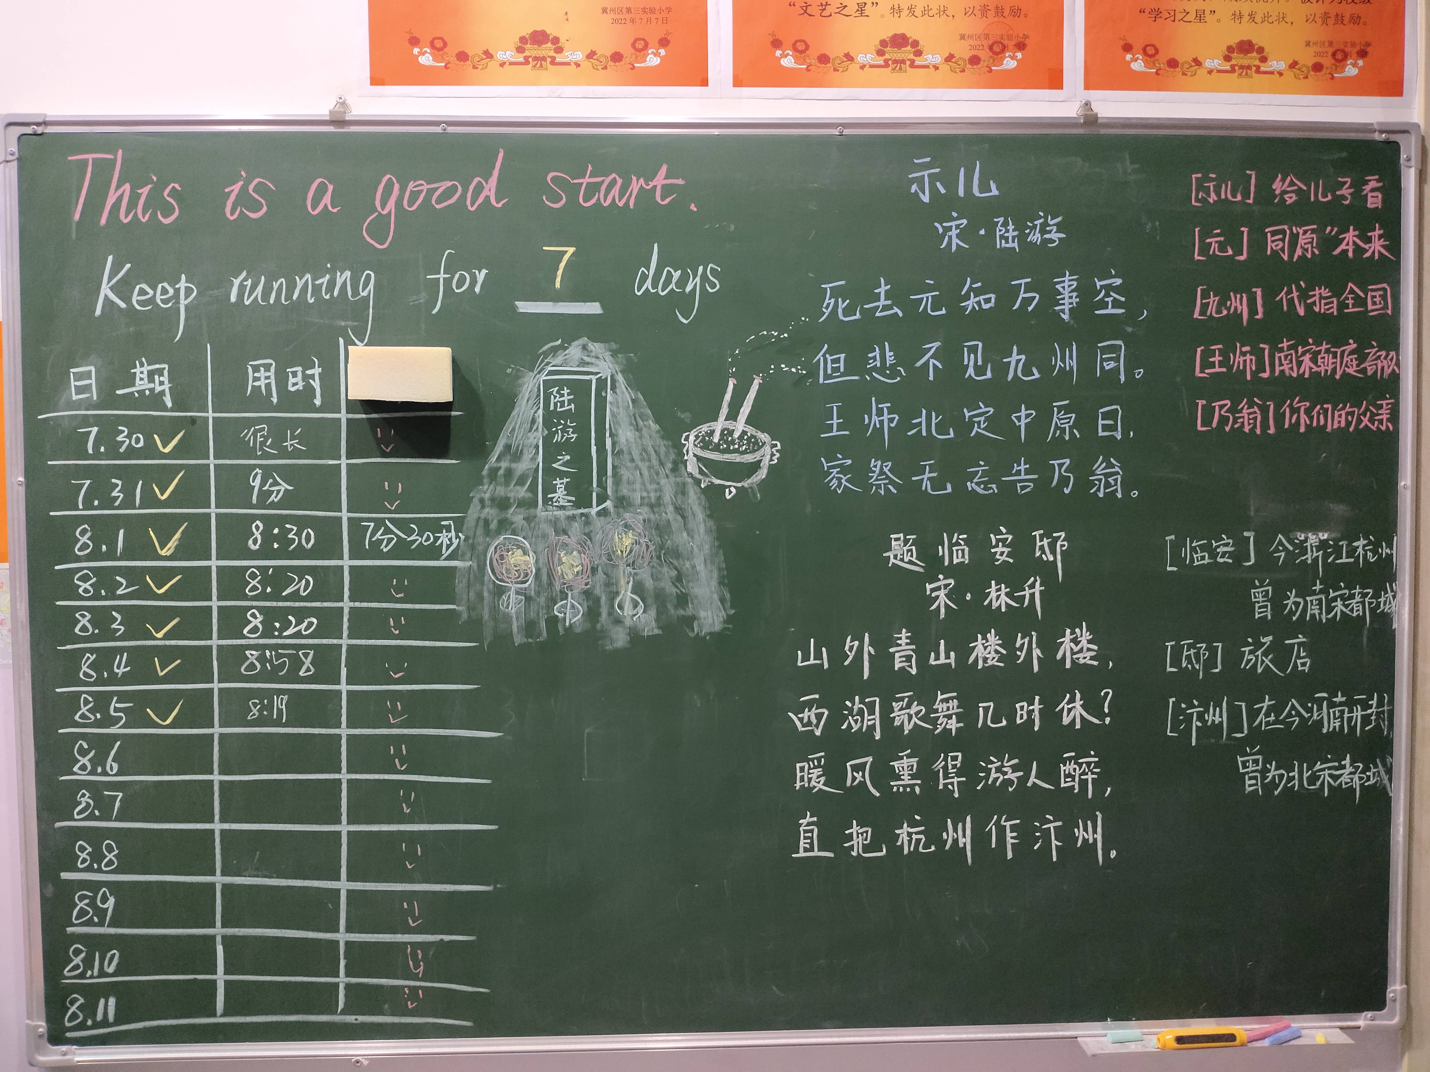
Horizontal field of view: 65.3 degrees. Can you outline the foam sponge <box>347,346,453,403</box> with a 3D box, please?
[{"bbox_3d":[-0.257,-0.133,0.922,0.085,0.043,0.026,1,2,-2],"label":"foam sponge"}]

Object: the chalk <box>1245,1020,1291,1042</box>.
[{"bbox_3d":[0.476,0.426,0.960,0.054,0.009,0.009,-1,2,-26],"label":"chalk"}]

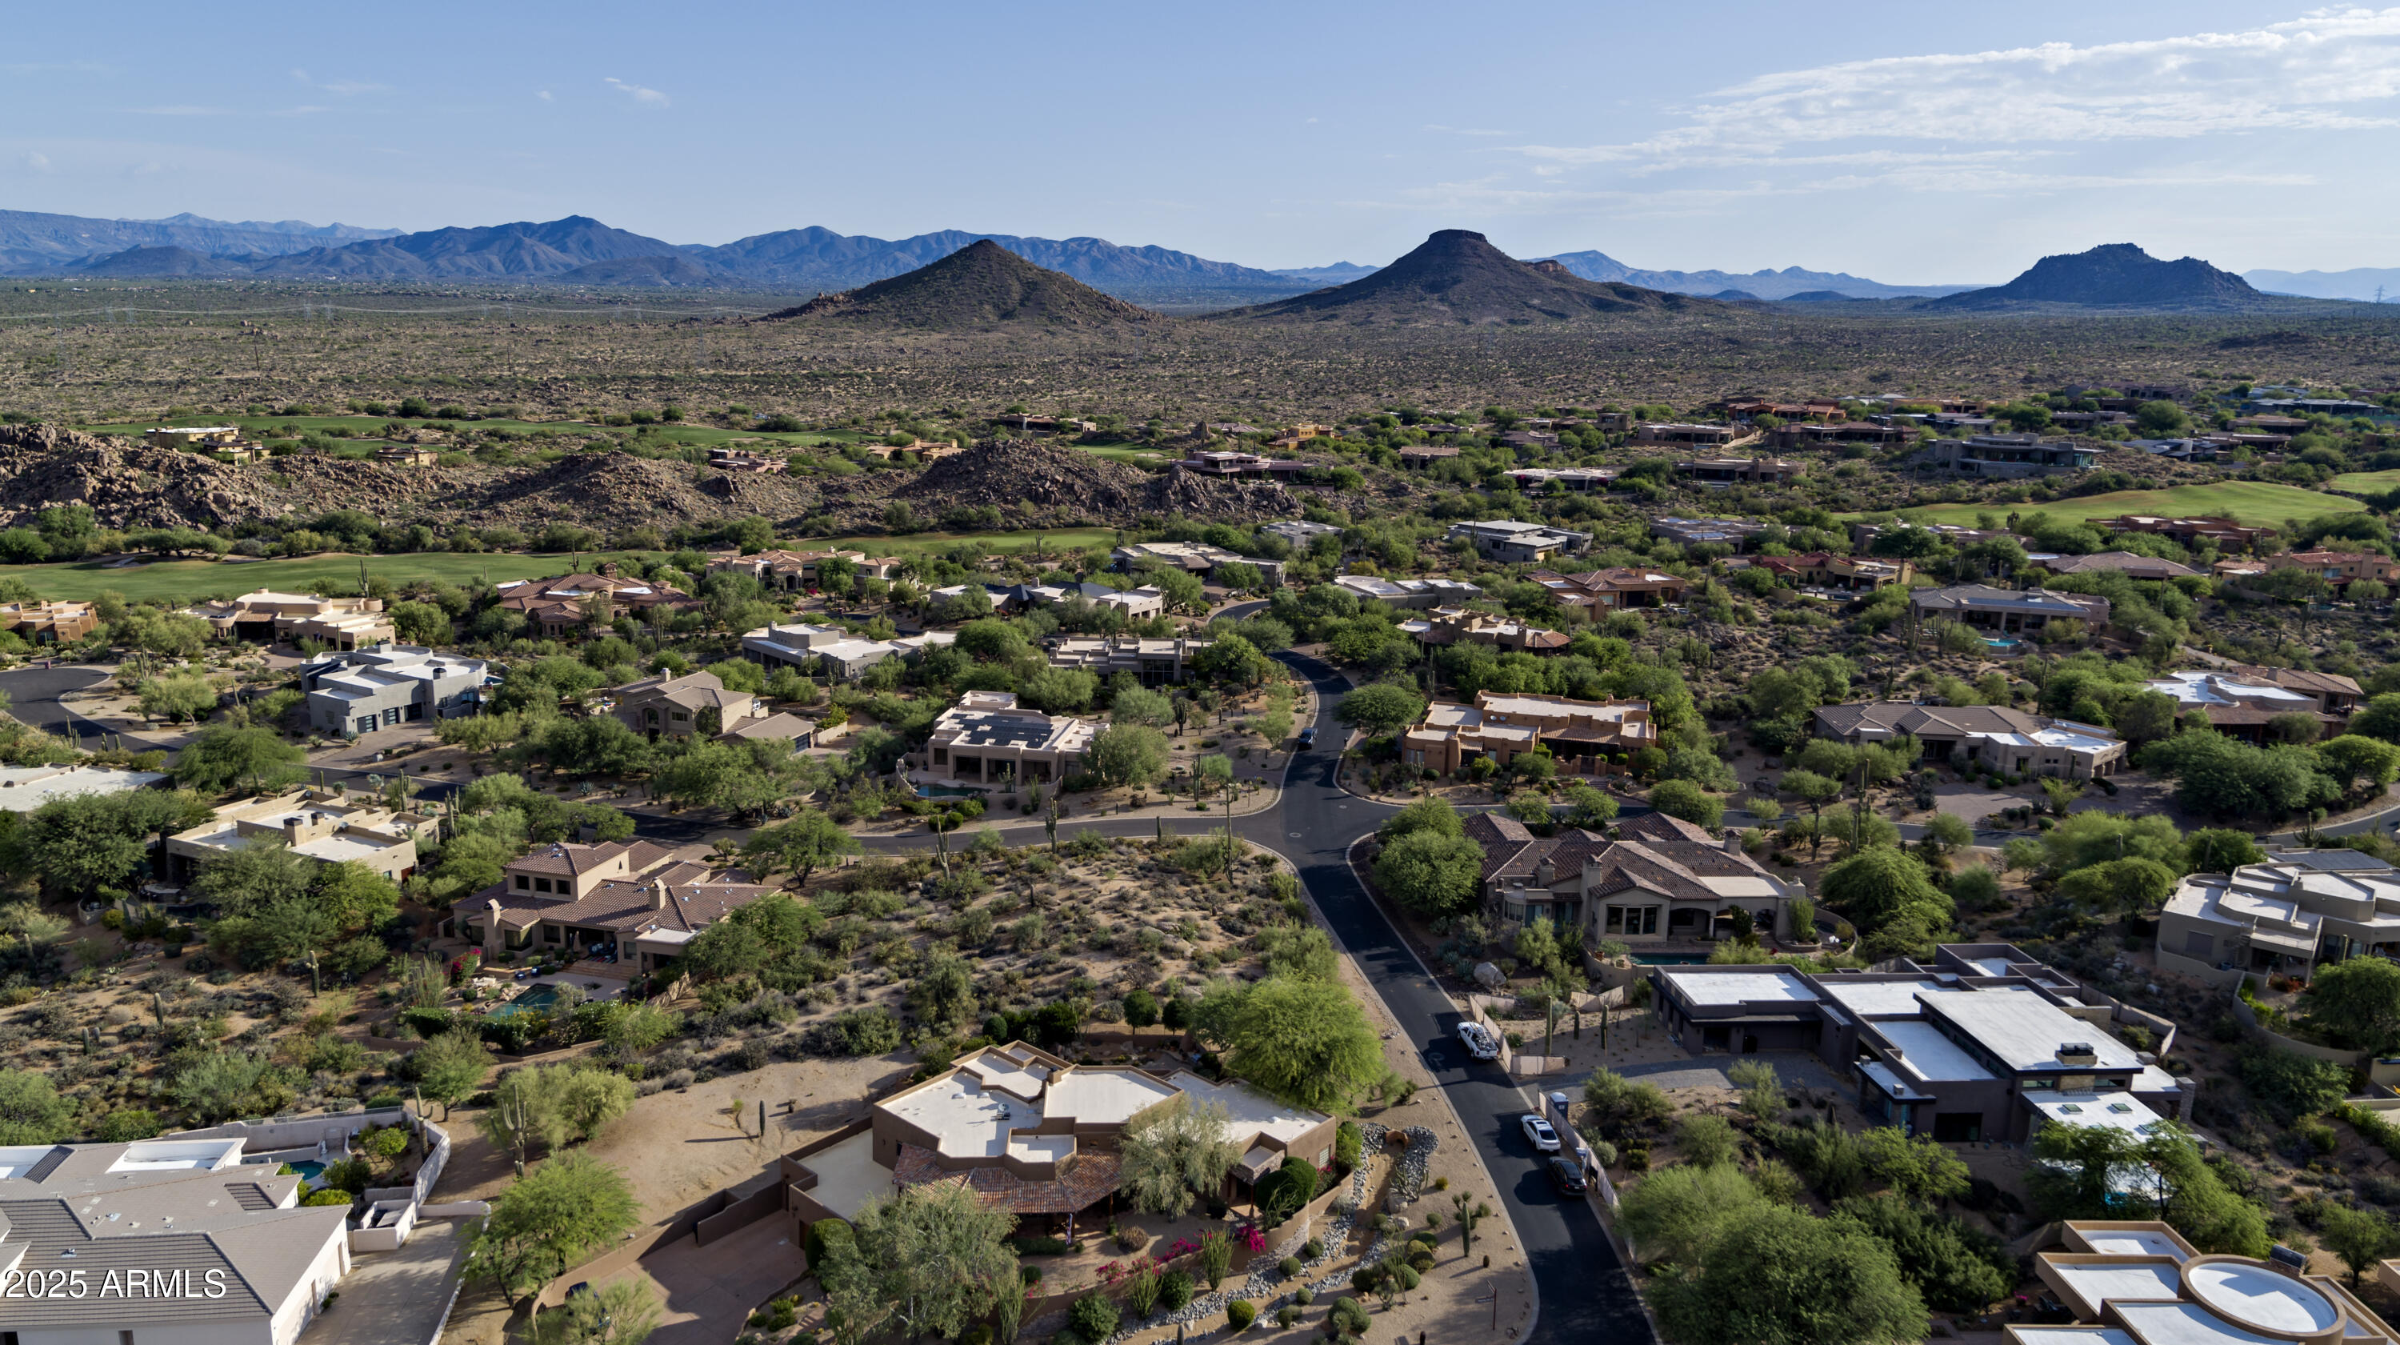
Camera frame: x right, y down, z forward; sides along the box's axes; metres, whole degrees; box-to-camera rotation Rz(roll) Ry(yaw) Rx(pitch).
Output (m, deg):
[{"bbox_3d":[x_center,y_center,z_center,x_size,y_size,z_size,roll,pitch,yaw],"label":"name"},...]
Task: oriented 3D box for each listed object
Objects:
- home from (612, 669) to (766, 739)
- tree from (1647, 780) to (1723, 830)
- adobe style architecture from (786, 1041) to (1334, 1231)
[{"bbox_3d":[-78.500,4.380,234.470,18.000,7.800,14.500,6,16,22],"label":"home"},{"bbox_3d":[60.700,16.450,191.110,9.200,6.000,8.700,0,14,0],"label":"tree"},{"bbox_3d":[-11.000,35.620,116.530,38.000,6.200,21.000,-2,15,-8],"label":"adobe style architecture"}]

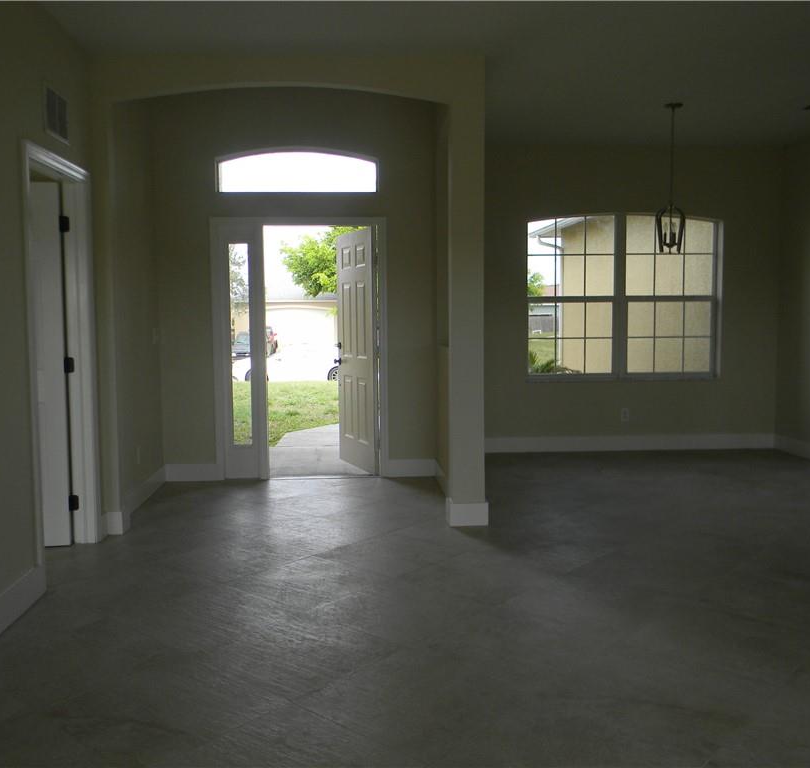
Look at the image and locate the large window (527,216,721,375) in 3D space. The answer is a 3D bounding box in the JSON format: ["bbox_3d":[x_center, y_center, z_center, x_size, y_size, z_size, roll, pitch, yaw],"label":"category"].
[{"bbox_3d":[2.099,-0.833,7.968,1.901,1.570,0.100,-1,5,-4],"label":"large window"}]

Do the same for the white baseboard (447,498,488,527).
[{"bbox_3d":[0.390,0.813,5.237,0.243,0.140,0.130,-1,5,-4],"label":"white baseboard"}]

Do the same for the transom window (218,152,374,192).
[{"bbox_3d":[-0.850,-1.679,6.577,1.271,0.346,0.110,-1,5,-4],"label":"transom window"}]

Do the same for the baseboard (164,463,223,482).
[{"bbox_3d":[-1.697,0.711,6.663,0.449,0.137,0.020,-1,5,-4],"label":"baseboard"}]

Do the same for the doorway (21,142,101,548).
[{"bbox_3d":[-1.821,-0.090,4.312,0.140,2.114,0.998,-1,5,-4],"label":"doorway"}]

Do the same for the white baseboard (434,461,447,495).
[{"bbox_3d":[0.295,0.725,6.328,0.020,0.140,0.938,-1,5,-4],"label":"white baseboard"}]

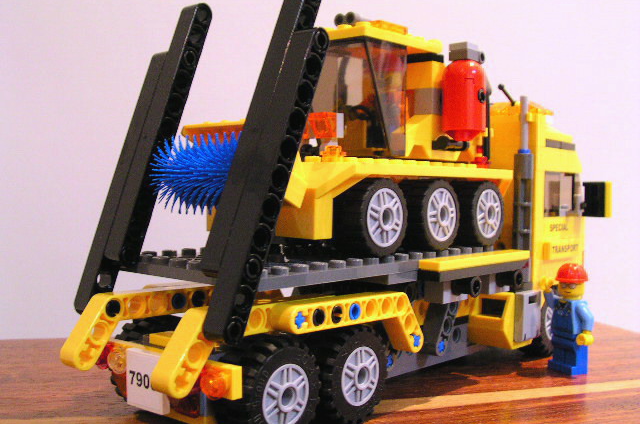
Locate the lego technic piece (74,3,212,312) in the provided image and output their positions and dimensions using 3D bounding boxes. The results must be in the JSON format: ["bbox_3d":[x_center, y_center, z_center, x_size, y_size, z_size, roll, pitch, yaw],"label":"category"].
[{"bbox_3d":[-0.056,-0.020,0.256,0.016,0.104,0.008,4,-16,42],"label":"lego technic piece"}]

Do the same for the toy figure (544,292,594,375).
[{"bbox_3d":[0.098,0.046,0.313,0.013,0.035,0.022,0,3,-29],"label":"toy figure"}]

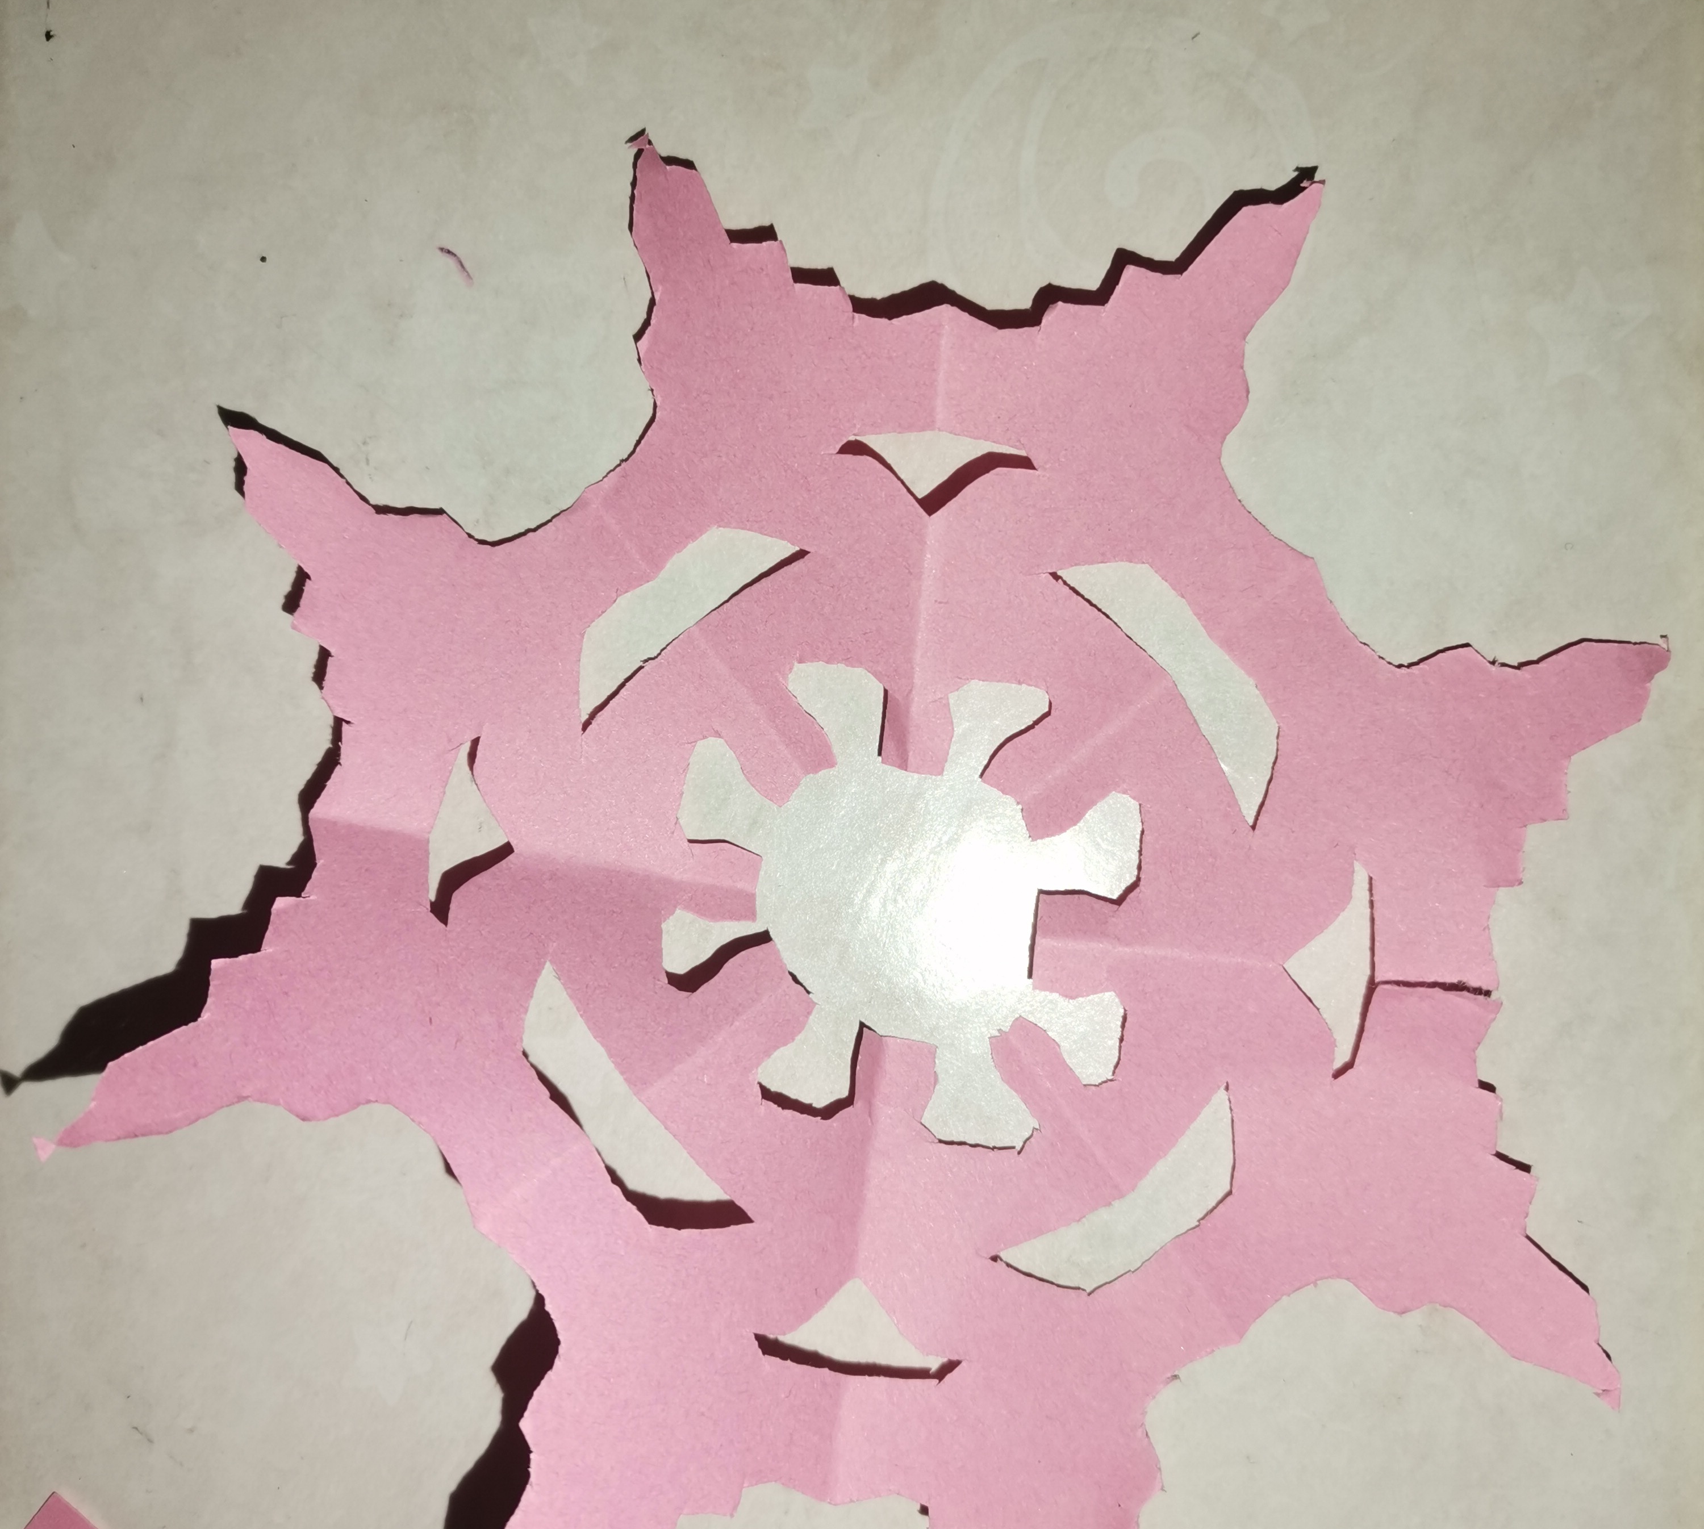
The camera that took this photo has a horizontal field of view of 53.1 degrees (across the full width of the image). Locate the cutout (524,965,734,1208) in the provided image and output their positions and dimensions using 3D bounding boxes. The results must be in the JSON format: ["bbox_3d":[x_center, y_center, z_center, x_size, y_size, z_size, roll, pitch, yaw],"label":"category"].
[{"bbox_3d":[-0.032,0.046,0.230,0.011,0.002,0.042,-38,87,0],"label":"cutout"}]

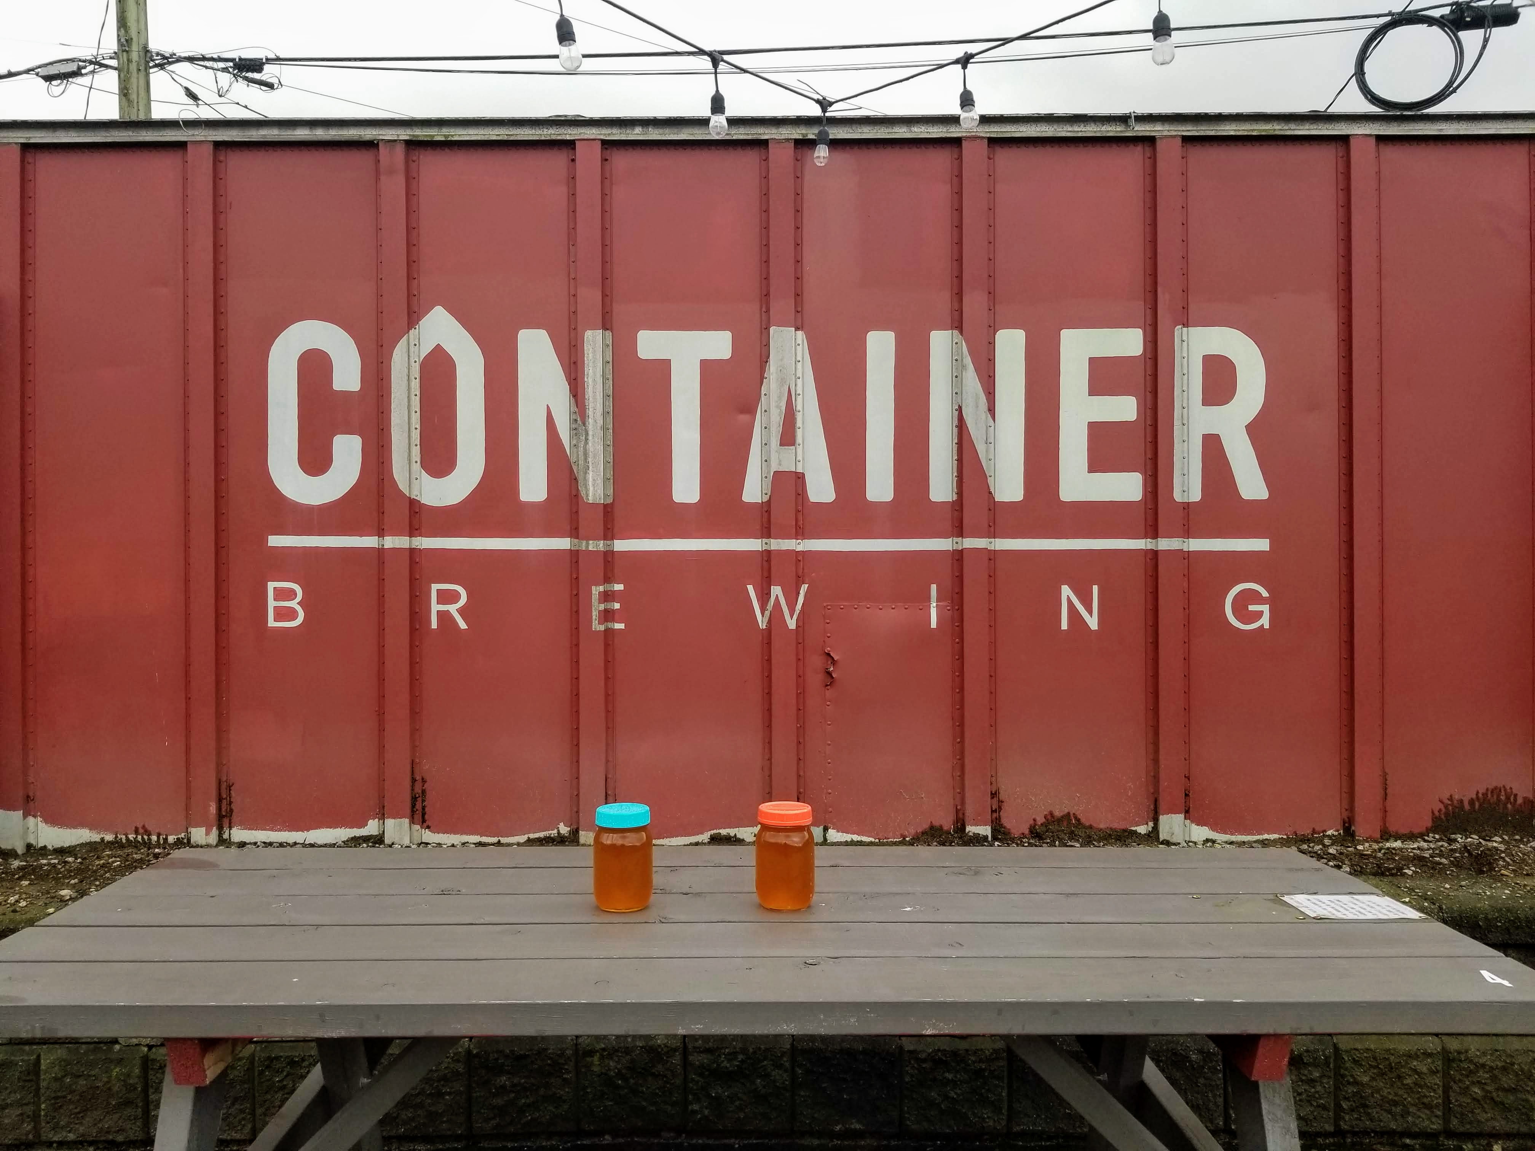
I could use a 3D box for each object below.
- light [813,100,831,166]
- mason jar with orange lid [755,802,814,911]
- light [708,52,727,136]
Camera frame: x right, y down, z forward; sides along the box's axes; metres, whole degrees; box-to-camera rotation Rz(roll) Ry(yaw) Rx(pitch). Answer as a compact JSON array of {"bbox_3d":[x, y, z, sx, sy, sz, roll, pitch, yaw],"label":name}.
[{"bbox_3d":[0.158,-1.278,3.330,0.047,0.193,0.047,0,1,0],"label":"light"},{"bbox_3d":[0.026,0.406,1.670,0.086,0.139,0.086,0,1,0],"label":"mason jar with orange lid"},{"bbox_3d":[-0.120,-1.159,2.780,0.047,0.207,0.047,0,1,0],"label":"light"}]

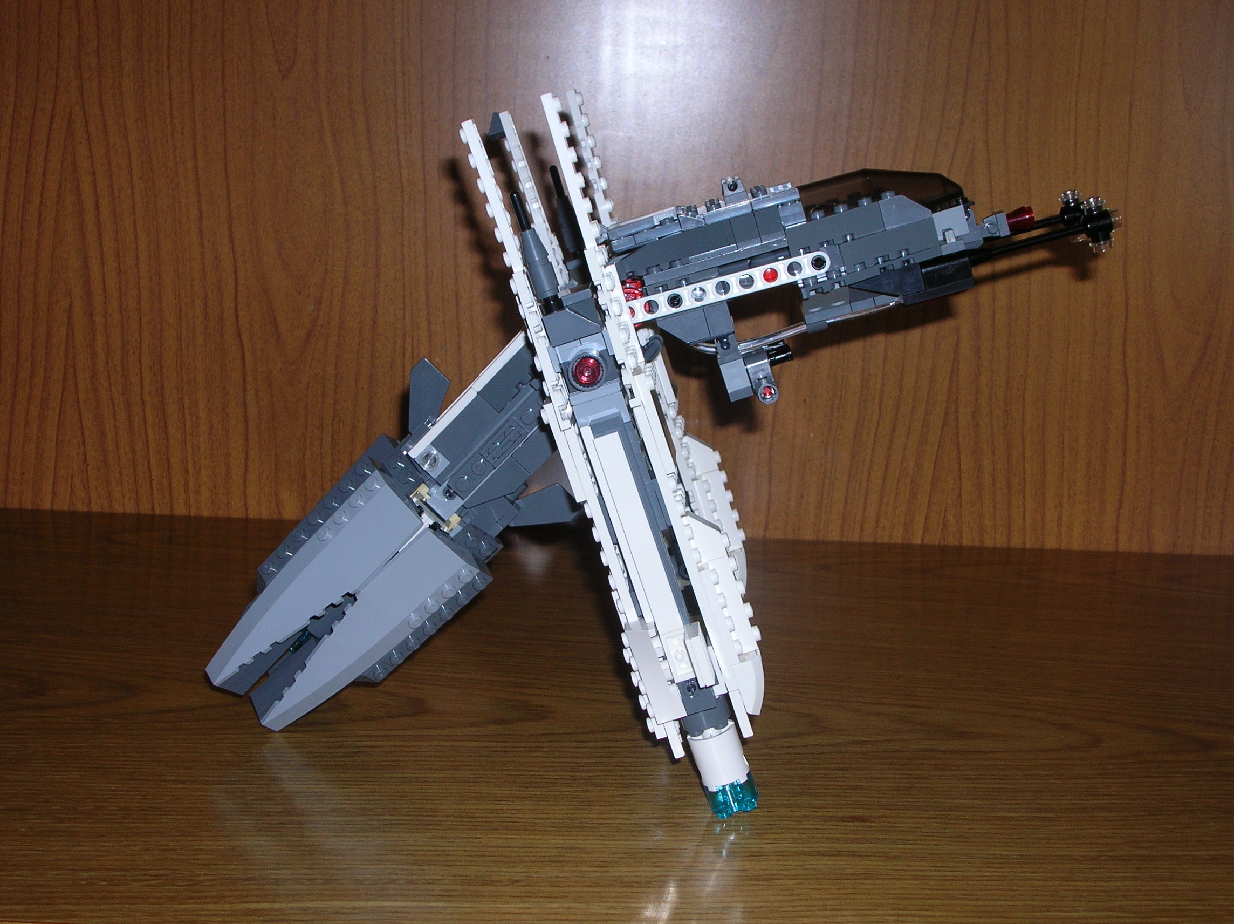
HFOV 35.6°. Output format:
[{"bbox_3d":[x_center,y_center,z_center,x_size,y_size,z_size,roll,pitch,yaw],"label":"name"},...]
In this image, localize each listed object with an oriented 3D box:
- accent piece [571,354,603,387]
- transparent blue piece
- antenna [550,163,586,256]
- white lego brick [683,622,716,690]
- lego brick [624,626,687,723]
[{"bbox_3d":[-0.009,-0.028,0.597,0.009,0.009,0.004,-18,8,7],"label":"accent piece"},{"bbox_3d":[0.037,0.106,0.616,0.016,0.011,0.016,-18,8,7],"label":"transparent blue piece"},{"bbox_3d":[-0.018,-0.091,0.700,0.008,0.035,0.008,-16,6,6],"label":"antenna"},{"bbox_3d":[0.026,0.061,0.602,0.005,0.016,0.016,-18,8,7],"label":"white lego brick"},{"bbox_3d":[0.012,0.064,0.602,0.010,0.032,0.016,-18,8,7],"label":"lego brick"}]

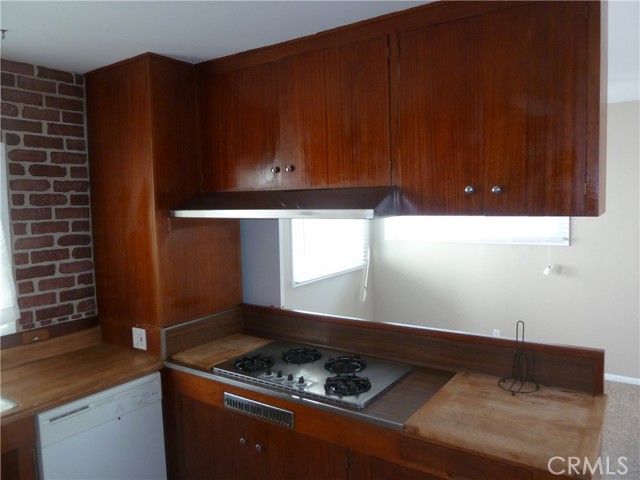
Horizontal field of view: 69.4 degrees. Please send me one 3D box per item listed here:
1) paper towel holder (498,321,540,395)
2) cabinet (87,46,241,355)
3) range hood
[{"bbox_3d":[0.869,0.498,2.016,0.169,0.293,0.169,1,5,33],"label":"paper towel holder"},{"bbox_3d":[-0.927,-0.197,2.828,0.591,1.575,0.629,1,5,33],"label":"cabinet"},{"bbox_3d":[-0.154,-0.183,2.361,1.213,0.135,0.515,1,5,33],"label":"range hood"}]

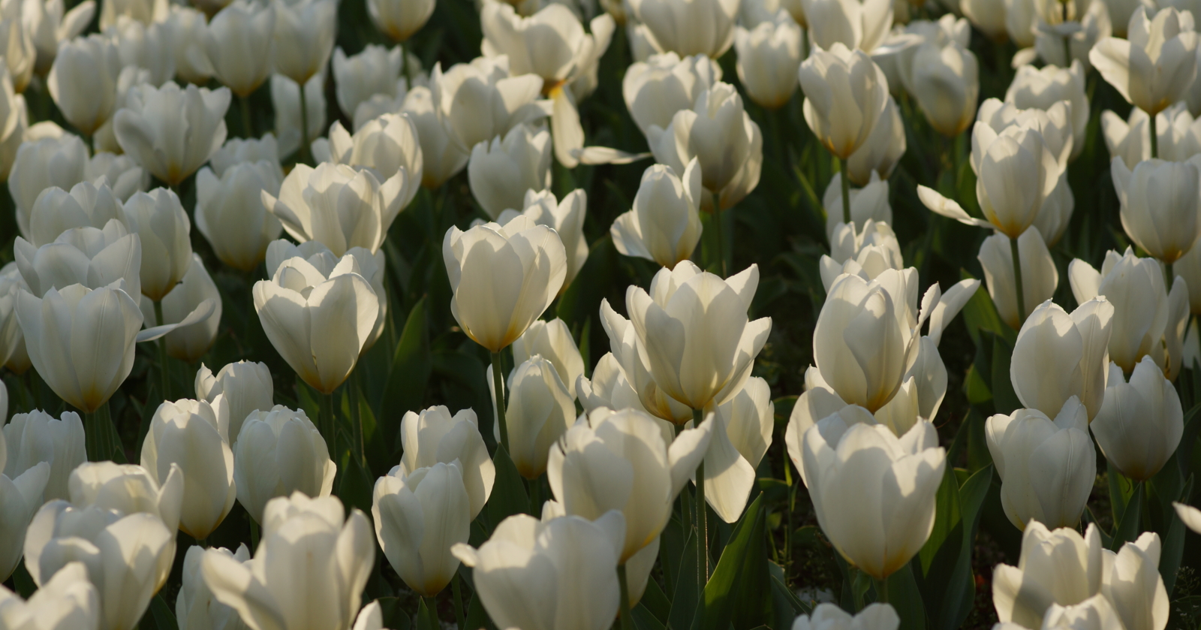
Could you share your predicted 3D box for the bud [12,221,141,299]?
[{"bbox_3d":[-0.292,-0.014,2.800,0.071,0.066,0.068,0,14,0],"label":"bud"}]

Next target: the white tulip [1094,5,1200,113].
[{"bbox_3d":[0.361,-0.166,3.320,0.071,0.069,0.065,0,14,0],"label":"white tulip"}]

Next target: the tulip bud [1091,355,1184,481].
[{"bbox_3d":[0.296,0.059,2.760,0.052,0.067,0.052,0,14,0],"label":"tulip bud"}]

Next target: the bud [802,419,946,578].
[{"bbox_3d":[0.136,0.091,2.480,0.072,0.071,0.068,-1,13,0],"label":"bud"}]

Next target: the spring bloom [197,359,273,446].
[{"bbox_3d":[-0.199,0.054,2.720,0.043,0.060,0.043,0,14,0],"label":"spring bloom"}]

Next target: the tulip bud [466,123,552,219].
[{"bbox_3d":[-0.062,-0.097,3.450,0.059,0.065,0.059,-1,13,0],"label":"tulip bud"}]

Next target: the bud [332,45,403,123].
[{"bbox_3d":[-0.152,-0.145,3.270,0.047,0.055,0.047,-1,16,-3],"label":"bud"}]

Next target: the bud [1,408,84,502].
[{"bbox_3d":[-0.289,0.082,2.600,0.043,0.059,0.043,-2,16,-6],"label":"bud"}]

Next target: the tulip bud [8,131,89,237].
[{"bbox_3d":[-0.373,-0.086,3.380,0.054,0.072,0.054,-1,13,0],"label":"tulip bud"}]

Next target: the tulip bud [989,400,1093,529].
[{"bbox_3d":[0.238,0.082,2.700,0.059,0.069,0.054,-1,13,0],"label":"tulip bud"}]

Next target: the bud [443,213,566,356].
[{"bbox_3d":[-0.051,-0.014,2.670,0.066,0.070,0.061,0,14,0],"label":"bud"}]

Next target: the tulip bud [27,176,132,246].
[{"bbox_3d":[-0.317,-0.049,3.050,0.061,0.067,0.058,0,14,0],"label":"tulip bud"}]

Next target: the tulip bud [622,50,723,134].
[{"bbox_3d":[0.047,-0.137,3.300,0.066,0.072,0.062,0,14,0],"label":"tulip bud"}]

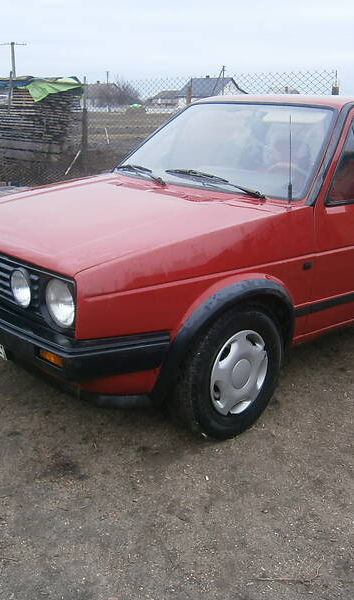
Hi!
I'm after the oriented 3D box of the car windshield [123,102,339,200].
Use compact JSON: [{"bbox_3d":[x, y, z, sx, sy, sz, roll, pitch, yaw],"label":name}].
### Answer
[{"bbox_3d":[0.248,-0.833,3.133,1.380,0.100,0.610,20,66,45],"label":"car windshield"}]

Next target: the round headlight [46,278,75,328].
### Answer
[{"bbox_3d":[-0.388,0.009,2.092,0.080,0.180,0.180,-13,23,-39],"label":"round headlight"}]

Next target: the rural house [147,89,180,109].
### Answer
[{"bbox_3d":[-2.912,-46.830,140.000,8.500,4.500,6.500,0,17,-1],"label":"rural house"}]

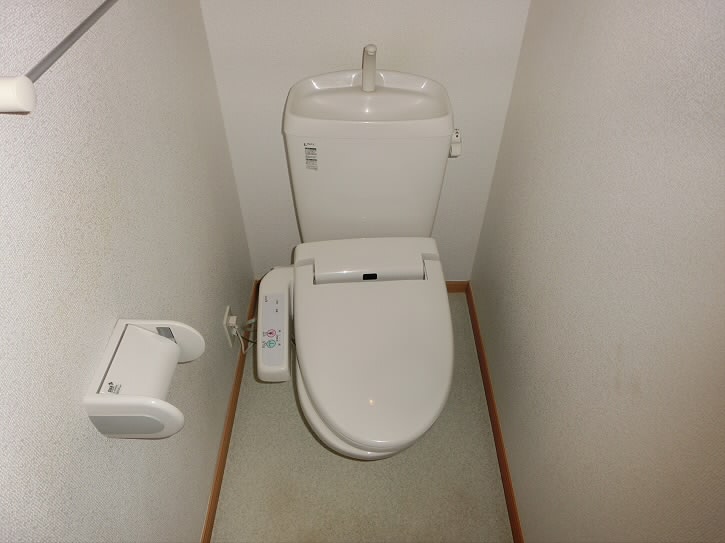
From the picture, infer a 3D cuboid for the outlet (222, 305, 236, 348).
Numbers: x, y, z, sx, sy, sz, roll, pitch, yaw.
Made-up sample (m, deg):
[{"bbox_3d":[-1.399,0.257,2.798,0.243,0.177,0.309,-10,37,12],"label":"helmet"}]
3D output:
[{"bbox_3d":[-0.382,0.163,1.476,0.014,0.120,0.072,0,44,0],"label":"outlet"}]

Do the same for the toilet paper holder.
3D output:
[{"bbox_3d":[-0.323,0.163,0.774,0.122,0.097,0.153,0,44,0],"label":"toilet paper holder"}]

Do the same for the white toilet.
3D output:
[{"bbox_3d":[-0.002,0.025,1.248,0.490,0.950,0.805,0,44,0],"label":"white toilet"}]

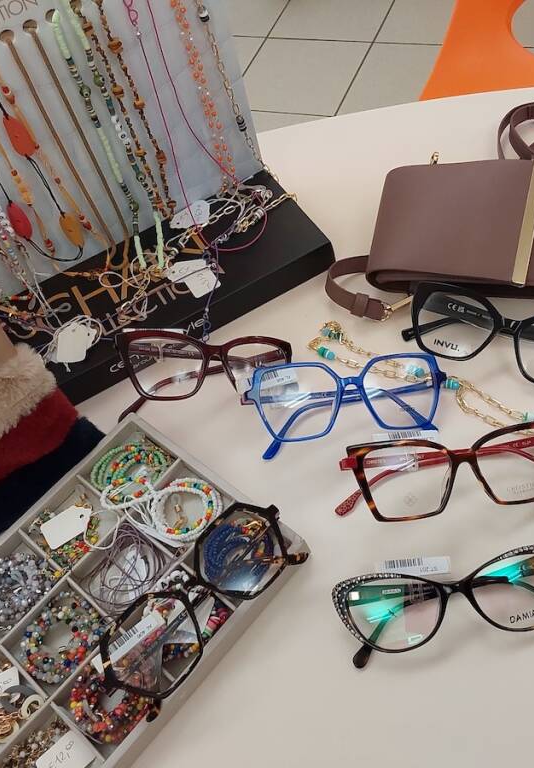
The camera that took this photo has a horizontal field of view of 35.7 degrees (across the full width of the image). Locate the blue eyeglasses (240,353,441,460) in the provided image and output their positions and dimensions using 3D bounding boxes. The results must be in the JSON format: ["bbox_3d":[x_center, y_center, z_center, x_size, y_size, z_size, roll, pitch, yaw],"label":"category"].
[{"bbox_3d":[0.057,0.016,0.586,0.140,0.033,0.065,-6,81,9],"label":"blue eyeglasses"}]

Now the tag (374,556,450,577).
[{"bbox_3d":[0.090,0.112,0.504,0.043,0.002,0.011,-7,72,9],"label":"tag"}]

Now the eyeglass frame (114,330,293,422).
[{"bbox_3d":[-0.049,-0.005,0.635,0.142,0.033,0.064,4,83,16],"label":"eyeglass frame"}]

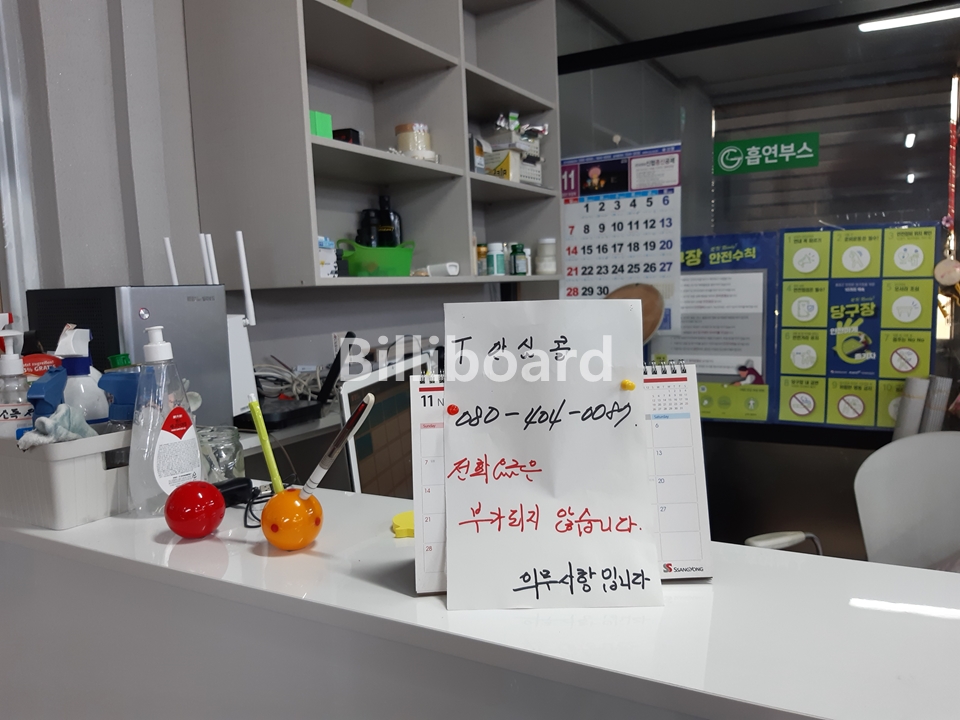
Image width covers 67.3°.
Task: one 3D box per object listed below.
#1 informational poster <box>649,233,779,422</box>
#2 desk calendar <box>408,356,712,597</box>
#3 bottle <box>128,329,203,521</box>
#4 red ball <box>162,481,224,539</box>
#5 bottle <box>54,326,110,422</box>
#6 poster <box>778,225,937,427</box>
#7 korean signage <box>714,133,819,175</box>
[{"bbox_3d":[0.733,-0.103,2.338,0.420,0.594,0.010,1,7,28],"label":"informational poster"},{"bbox_3d":[0.070,0.098,0.661,0.260,0.192,0.080,-2,6,-4],"label":"desk calendar"},{"bbox_3d":[-0.404,0.076,0.924,0.072,0.236,0.098,3,9,40],"label":"bottle"},{"bbox_3d":[-0.324,0.171,0.821,0.065,0.065,0.065,-5,7,-21],"label":"red ball"},{"bbox_3d":[-0.544,0.072,0.992,0.060,0.231,0.085,1,7,24],"label":"bottle"},{"bbox_3d":[1.105,-0.095,2.139,0.420,0.594,0.010,1,7,28],"label":"poster"},{"bbox_3d":[0.868,-0.625,2.194,0.298,0.099,0.008,1,7,28],"label":"korean signage"}]

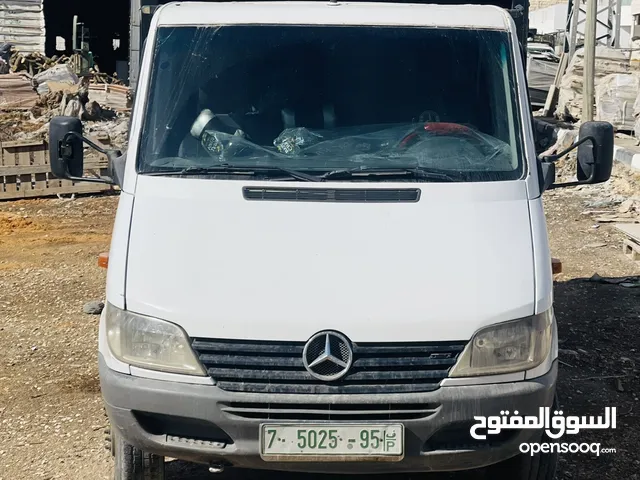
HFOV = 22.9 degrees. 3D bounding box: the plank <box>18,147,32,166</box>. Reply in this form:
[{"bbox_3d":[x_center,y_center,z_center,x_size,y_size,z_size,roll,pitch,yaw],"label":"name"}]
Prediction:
[{"bbox_3d":[-4.016,-1.138,21.500,0.170,0.260,0.025,3,7,15],"label":"plank"}]

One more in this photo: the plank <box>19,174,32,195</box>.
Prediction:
[{"bbox_3d":[-4.016,-0.756,21.500,0.170,0.260,0.025,3,7,15],"label":"plank"}]

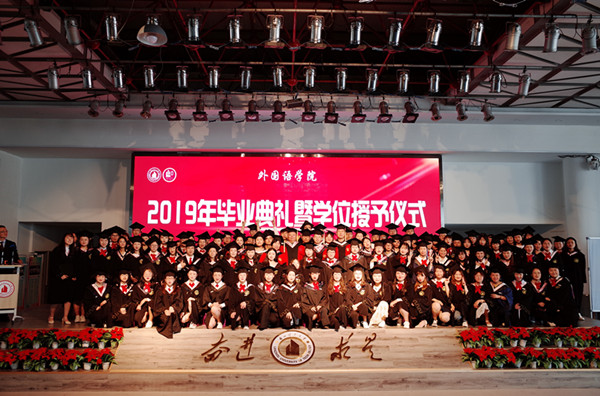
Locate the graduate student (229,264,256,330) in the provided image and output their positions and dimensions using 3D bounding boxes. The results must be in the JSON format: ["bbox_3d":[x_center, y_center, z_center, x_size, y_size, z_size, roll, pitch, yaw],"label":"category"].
[{"bbox_3d":[-1.025,1.768,8.400,0.500,1.120,0.660,0,-6,-3],"label":"graduate student"}]

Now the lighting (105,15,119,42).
[{"bbox_3d":[-2.485,-2.234,6.139,0.180,0.360,0.210,0,-6,-1],"label":"lighting"}]

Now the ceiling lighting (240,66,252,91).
[{"bbox_3d":[-0.902,-2.016,7.858,0.200,0.380,0.240,0,-6,-1],"label":"ceiling lighting"}]

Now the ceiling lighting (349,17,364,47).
[{"bbox_3d":[0.752,-2.222,6.218,0.220,0.380,0.250,0,-6,-1],"label":"ceiling lighting"}]

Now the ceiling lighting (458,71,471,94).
[{"bbox_3d":[2.836,-1.989,8.022,0.190,0.320,0.230,0,-6,0],"label":"ceiling lighting"}]

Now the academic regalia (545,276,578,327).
[{"bbox_3d":[4.706,1.841,8.394,0.600,0.860,0.600,-3,-7,28],"label":"academic regalia"}]

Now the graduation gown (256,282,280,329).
[{"bbox_3d":[-0.579,1.923,8.563,0.422,0.813,0.600,1,-6,-4],"label":"graduation gown"}]

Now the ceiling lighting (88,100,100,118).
[{"bbox_3d":[-4.106,-1.767,9.299,0.200,0.330,0.220,-1,-6,9],"label":"ceiling lighting"}]

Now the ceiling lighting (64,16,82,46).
[{"bbox_3d":[-3.501,-2.573,7.200,0.270,0.420,0.250,0,-6,0],"label":"ceiling lighting"}]

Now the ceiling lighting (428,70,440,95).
[{"bbox_3d":[2.657,-2.281,9.200,0.230,0.430,0.250,0,-6,0],"label":"ceiling lighting"}]

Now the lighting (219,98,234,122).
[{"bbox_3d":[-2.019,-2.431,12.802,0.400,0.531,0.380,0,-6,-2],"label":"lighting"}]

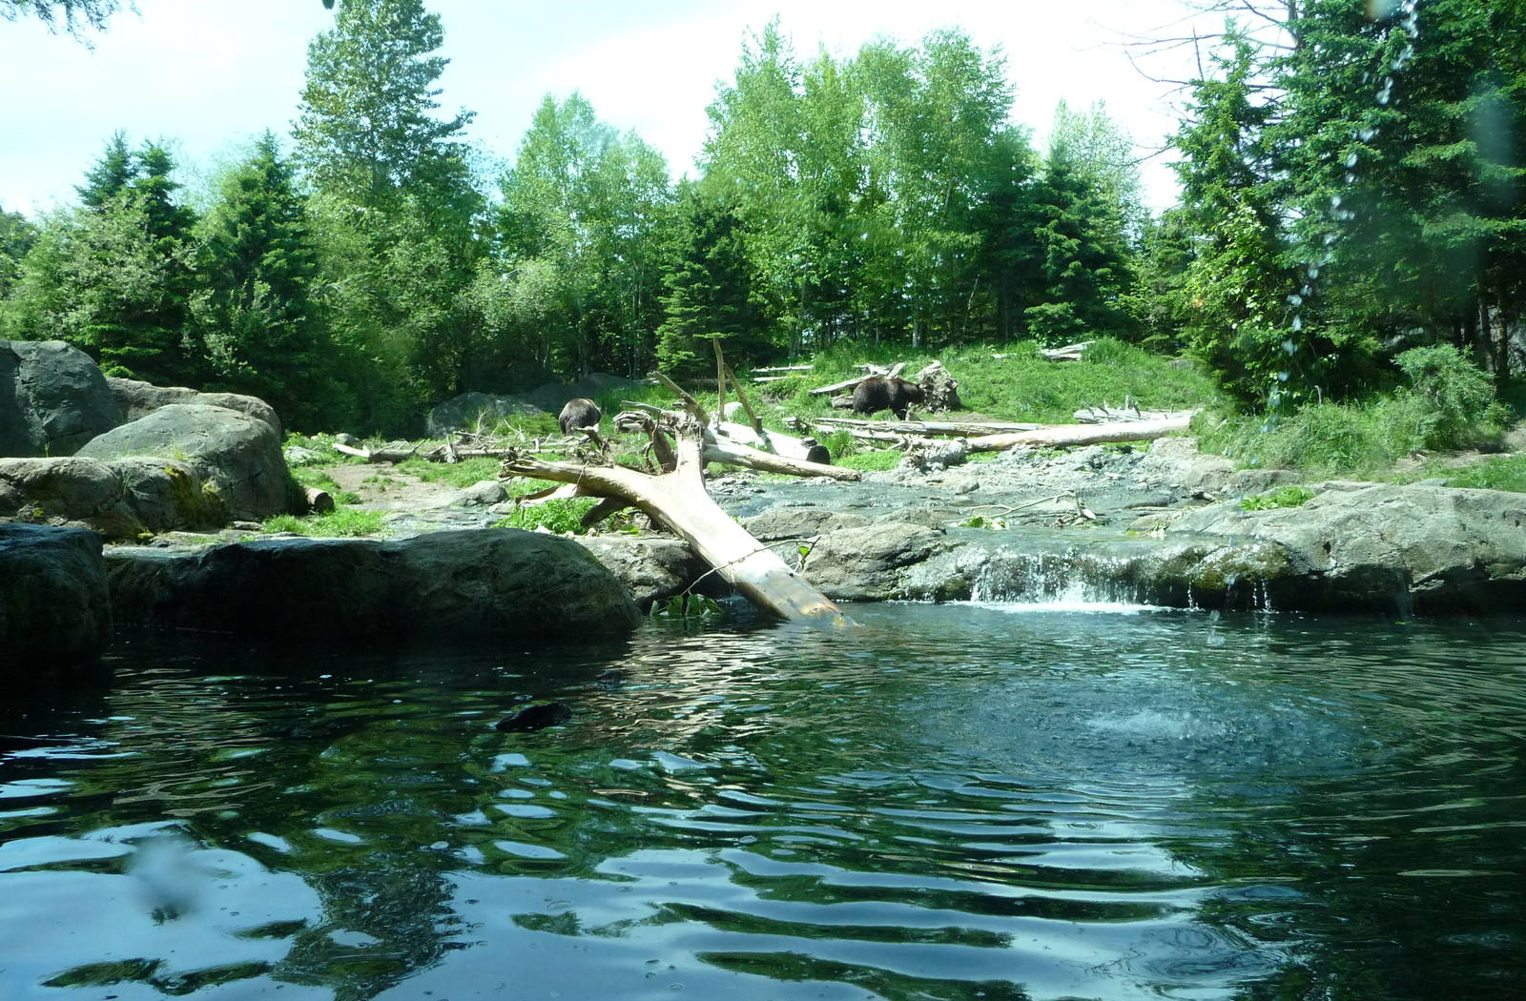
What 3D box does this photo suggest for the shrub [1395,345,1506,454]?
[{"bbox_3d":[12.528,-1.880,22.500,2.050,1.950,1.900,0,1,0],"label":"shrub"}]

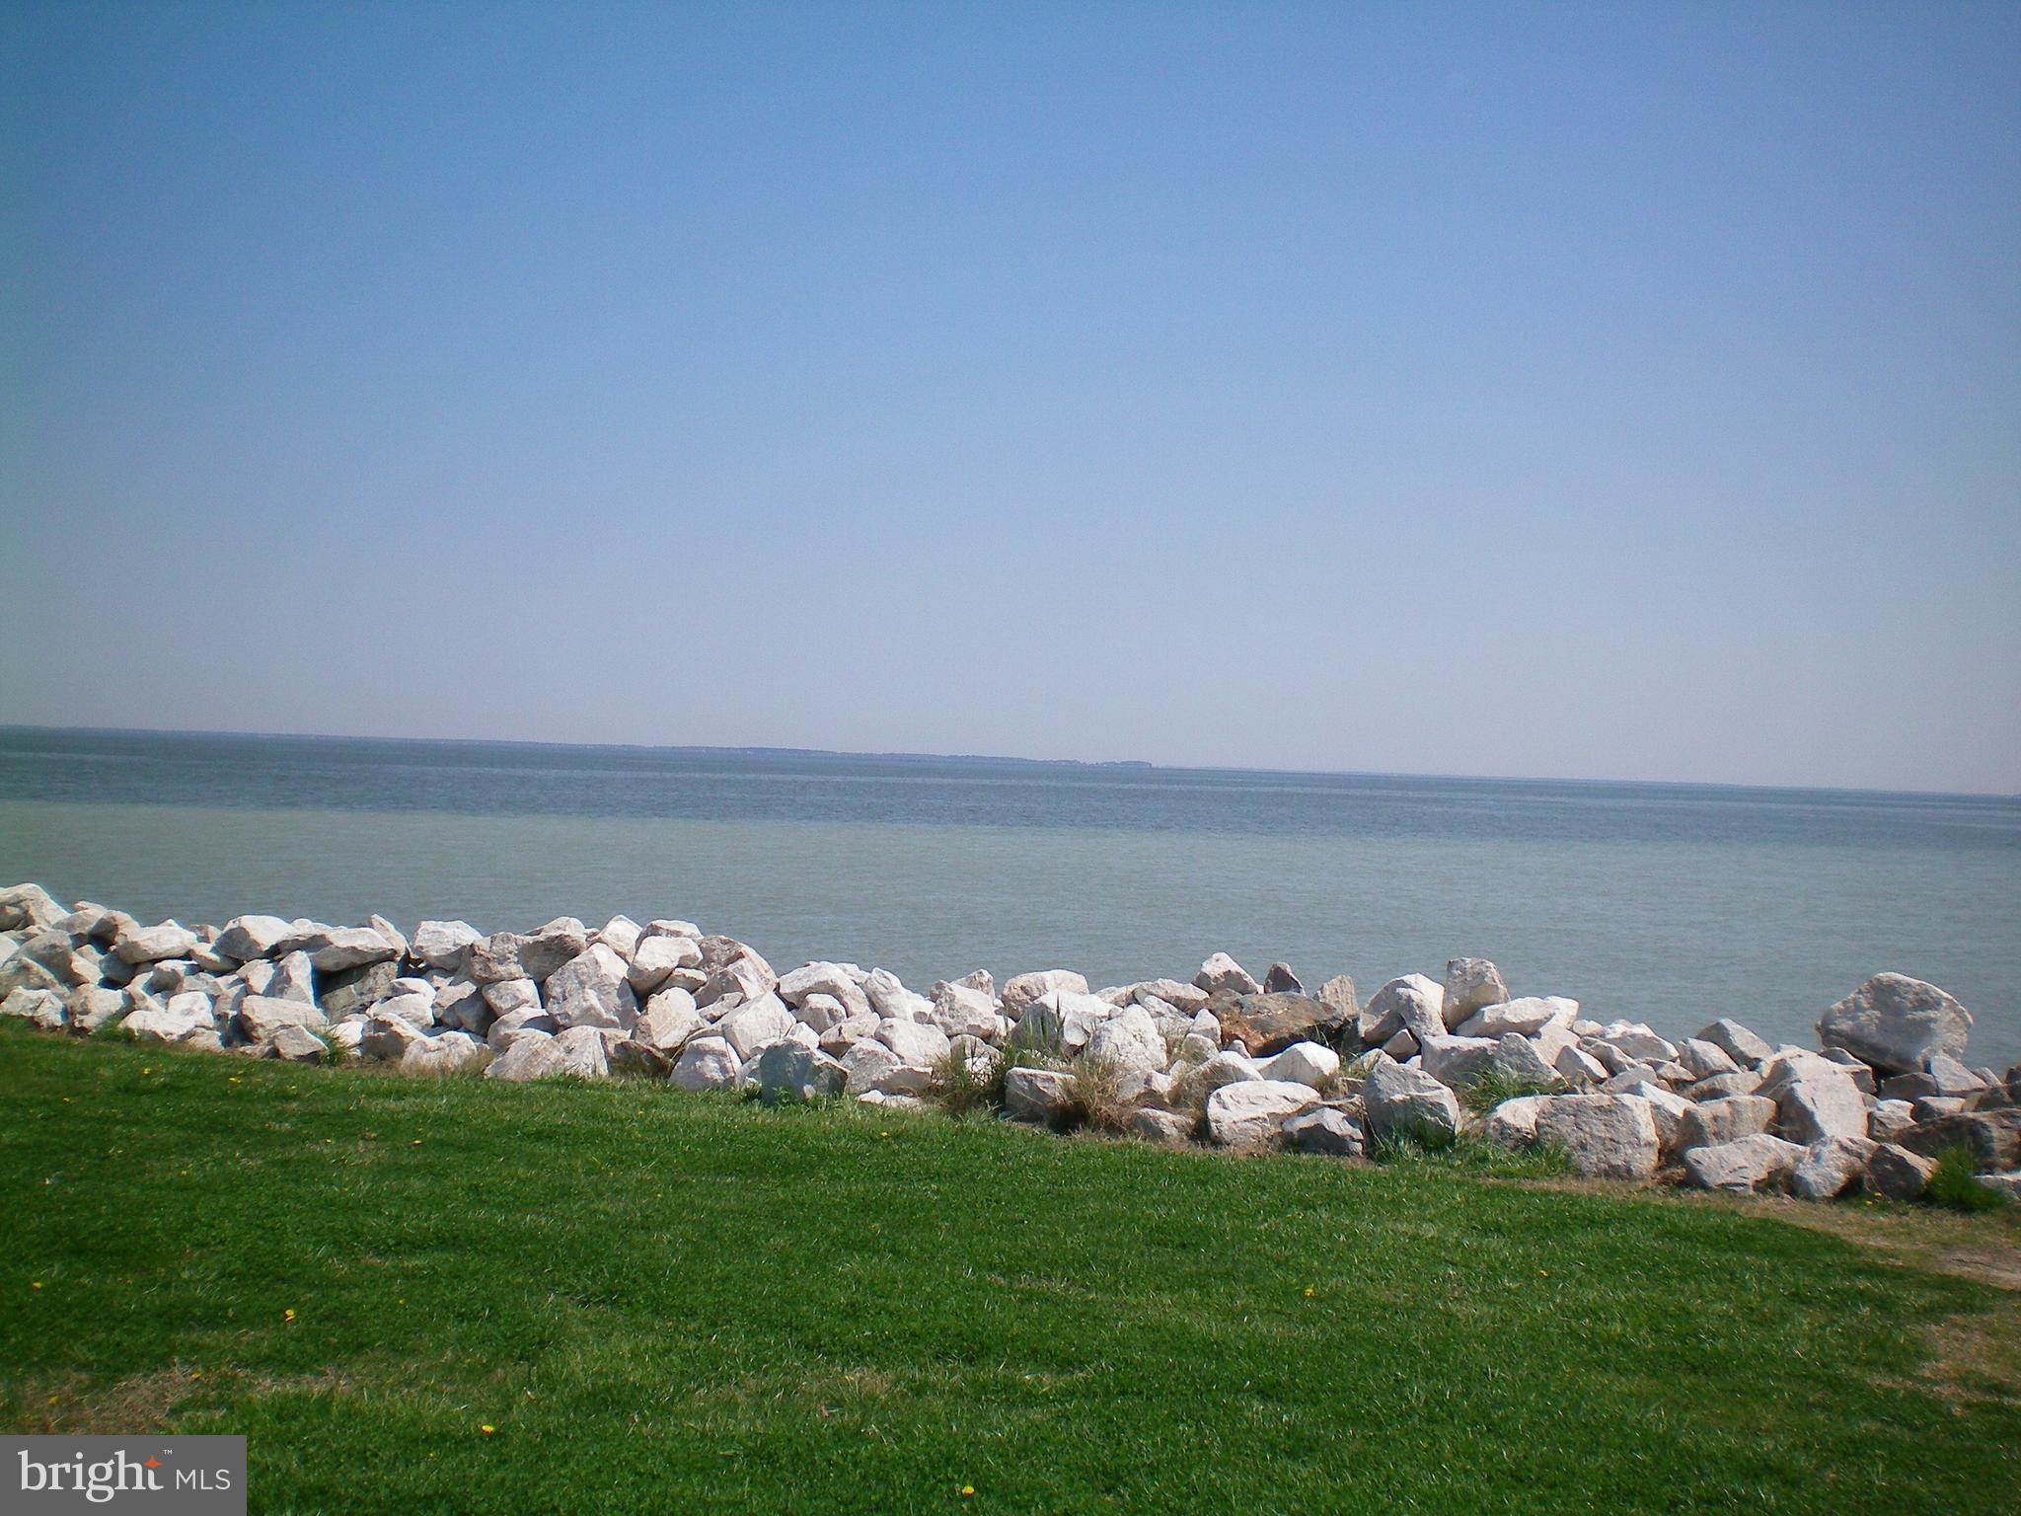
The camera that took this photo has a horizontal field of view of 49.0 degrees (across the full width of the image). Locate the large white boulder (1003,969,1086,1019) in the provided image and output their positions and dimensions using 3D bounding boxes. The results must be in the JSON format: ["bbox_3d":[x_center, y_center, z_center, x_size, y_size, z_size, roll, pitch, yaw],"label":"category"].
[{"bbox_3d":[0.187,1.320,12.200,0.477,0.295,0.405,2,0,0],"label":"large white boulder"}]

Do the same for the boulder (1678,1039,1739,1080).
[{"bbox_3d":[3.114,1.346,9.900,0.286,0.188,0.320,2,0,18],"label":"boulder"}]

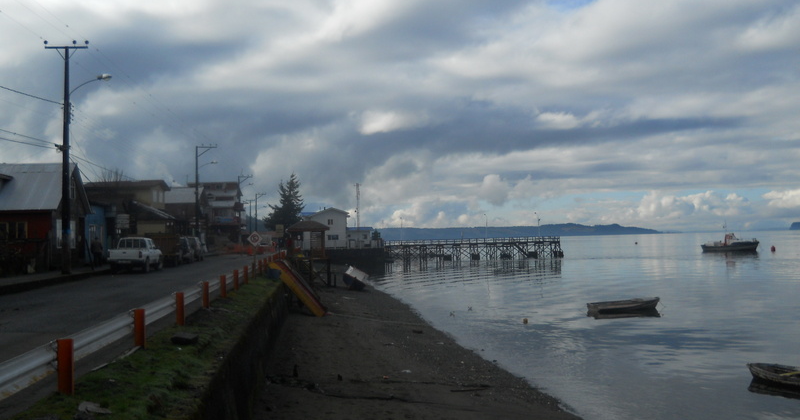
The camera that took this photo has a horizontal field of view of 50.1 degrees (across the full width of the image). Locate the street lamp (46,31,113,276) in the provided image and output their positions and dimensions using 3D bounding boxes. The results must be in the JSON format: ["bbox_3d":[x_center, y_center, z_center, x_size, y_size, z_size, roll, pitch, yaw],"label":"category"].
[{"bbox_3d":[-13.960,-2.382,37.200,2.700,10.300,0.400,-1,-2,-5],"label":"street lamp"}]

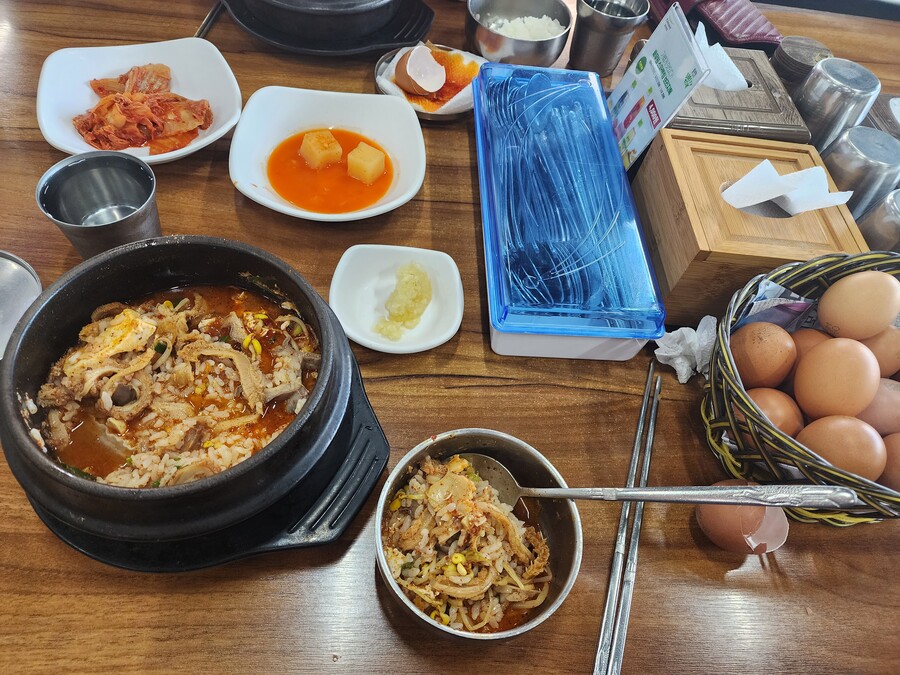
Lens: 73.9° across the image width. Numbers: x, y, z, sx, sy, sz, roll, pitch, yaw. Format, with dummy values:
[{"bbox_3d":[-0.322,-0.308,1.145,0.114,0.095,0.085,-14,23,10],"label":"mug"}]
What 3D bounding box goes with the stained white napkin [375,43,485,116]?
[{"bbox_3d":[-0.015,-0.252,0.574,0.112,0.030,0.100,3,57,-7],"label":"stained white napkin"}]

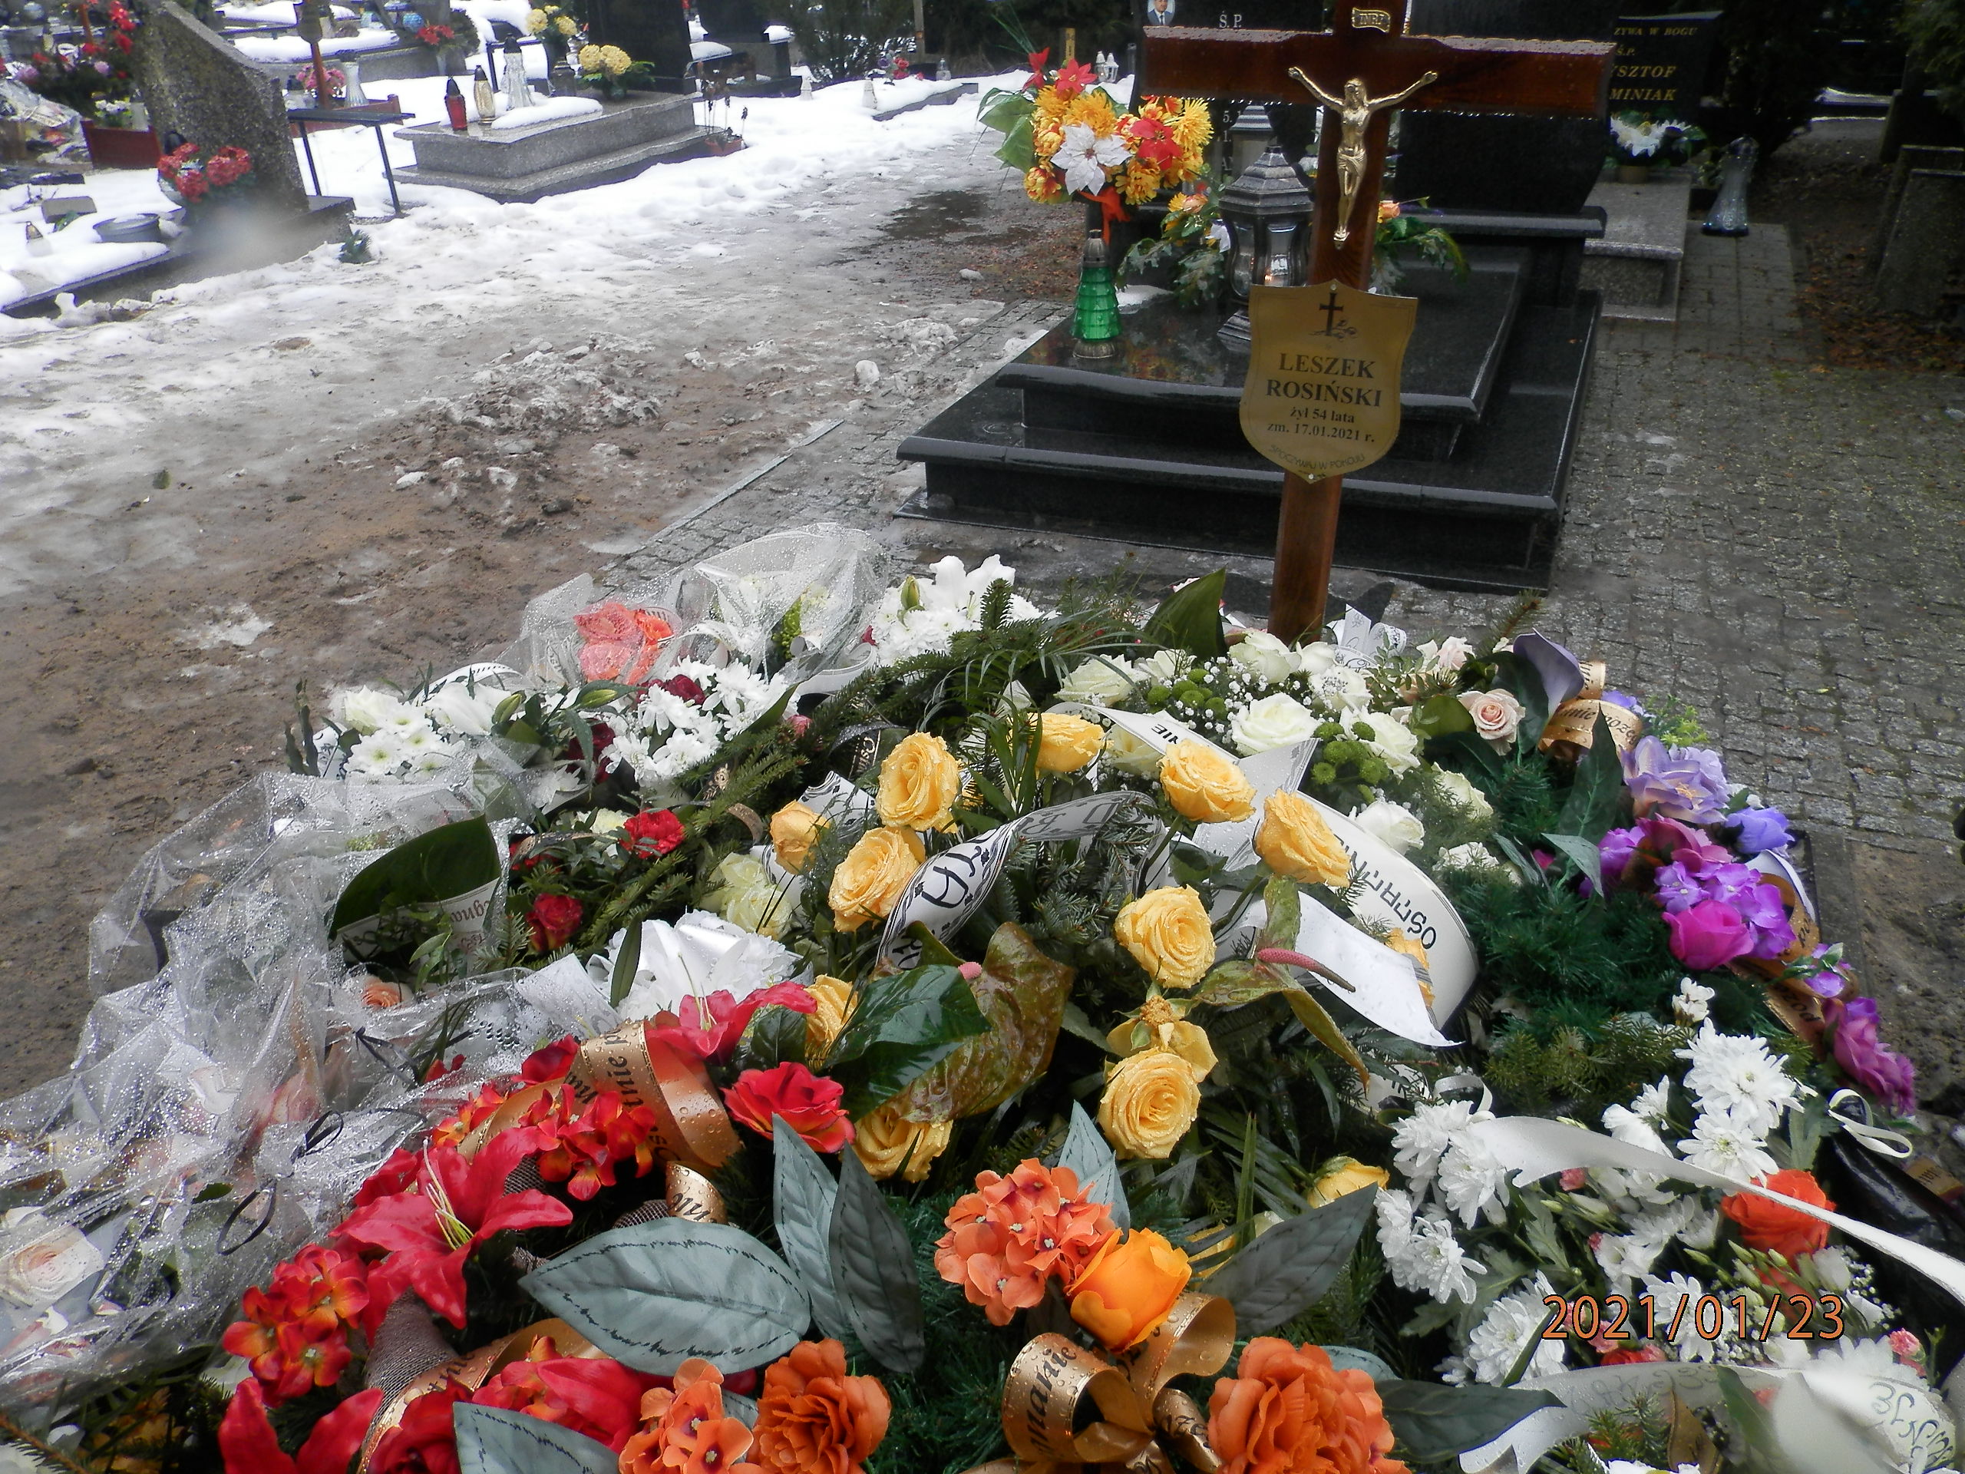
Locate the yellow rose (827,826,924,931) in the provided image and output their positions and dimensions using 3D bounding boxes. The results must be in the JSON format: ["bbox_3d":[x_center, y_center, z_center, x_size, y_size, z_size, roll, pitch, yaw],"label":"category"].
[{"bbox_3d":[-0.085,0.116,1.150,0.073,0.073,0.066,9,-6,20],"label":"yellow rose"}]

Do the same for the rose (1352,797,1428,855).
[{"bbox_3d":[0.426,0.093,1.490,0.078,0.062,0.075,6,33,16],"label":"rose"}]

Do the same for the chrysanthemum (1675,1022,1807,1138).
[{"bbox_3d":[0.556,0.251,1.040,0.090,0.055,0.088,-8,58,13],"label":"chrysanthemum"}]

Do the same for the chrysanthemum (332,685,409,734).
[{"bbox_3d":[-0.759,-0.033,1.760,0.090,0.052,0.078,-18,54,-22],"label":"chrysanthemum"}]

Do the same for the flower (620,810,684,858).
[{"bbox_3d":[-0.348,0.101,1.500,0.068,0.052,0.065,-12,32,-14],"label":"flower"}]

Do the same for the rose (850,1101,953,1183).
[{"bbox_3d":[-0.065,0.323,1.140,0.080,0.062,0.078,4,54,10],"label":"rose"}]

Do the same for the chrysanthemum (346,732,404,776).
[{"bbox_3d":[-0.734,0.021,1.720,0.073,0.042,0.070,-23,55,-19],"label":"chrysanthemum"}]

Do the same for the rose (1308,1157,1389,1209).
[{"bbox_3d":[0.263,0.326,1.020,0.070,0.060,0.070,28,55,1],"label":"rose"}]

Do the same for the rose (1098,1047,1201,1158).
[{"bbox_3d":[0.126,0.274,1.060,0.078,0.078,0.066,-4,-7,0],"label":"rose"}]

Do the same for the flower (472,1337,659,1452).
[{"bbox_3d":[-0.270,0.428,0.920,0.120,0.070,0.100,-19,35,-23],"label":"flower"}]

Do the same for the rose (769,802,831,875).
[{"bbox_3d":[-0.181,0.098,1.400,0.064,0.068,0.064,-9,32,-8],"label":"rose"}]

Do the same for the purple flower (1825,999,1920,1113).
[{"bbox_3d":[0.820,0.294,1.310,0.060,0.105,0.105,-41,27,18],"label":"purple flower"}]

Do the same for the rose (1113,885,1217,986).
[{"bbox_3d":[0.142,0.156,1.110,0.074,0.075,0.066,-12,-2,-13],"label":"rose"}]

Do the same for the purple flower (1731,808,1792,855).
[{"bbox_3d":[0.747,0.090,1.360,0.054,0.042,0.050,4,32,11],"label":"purple flower"}]

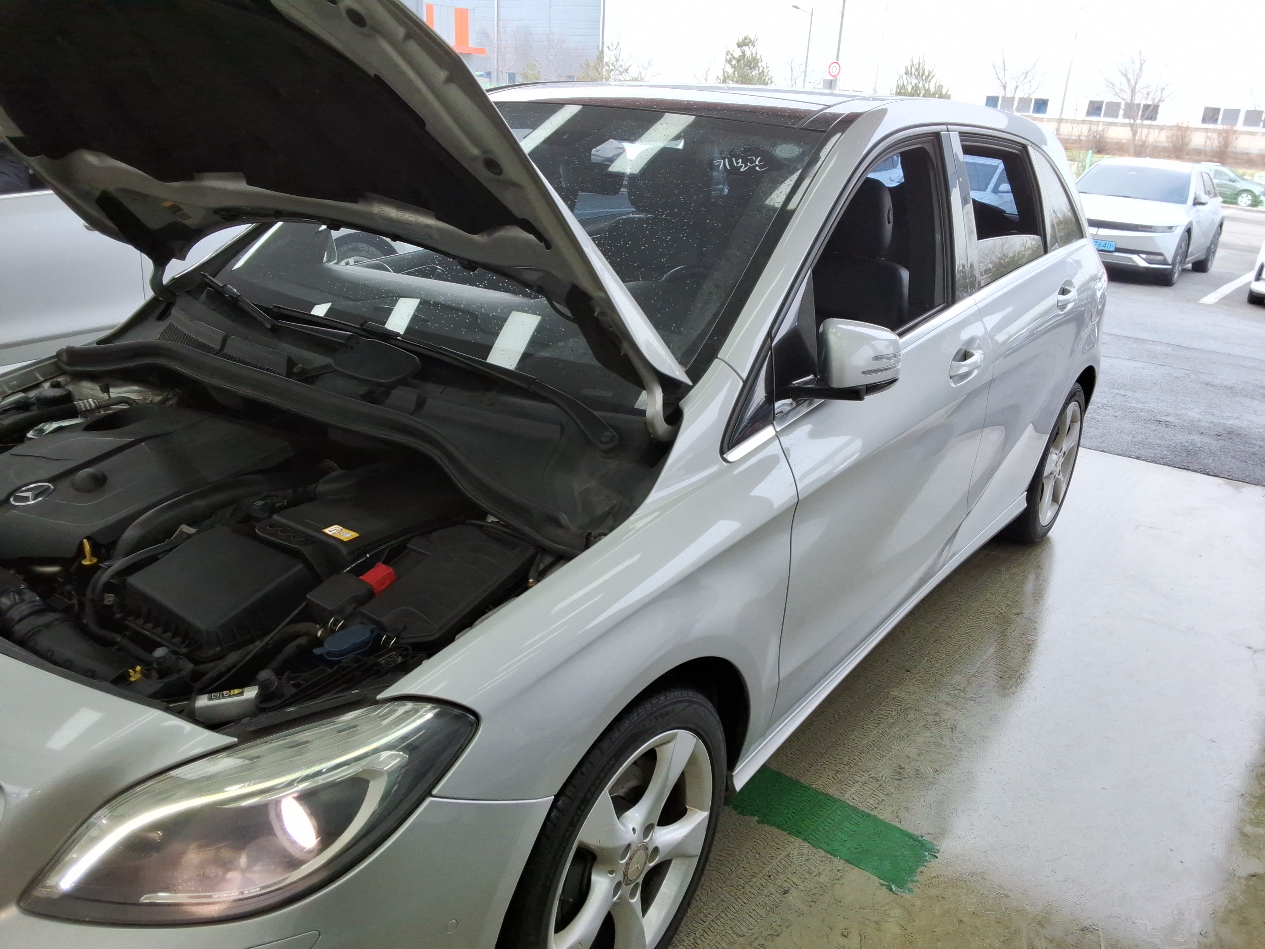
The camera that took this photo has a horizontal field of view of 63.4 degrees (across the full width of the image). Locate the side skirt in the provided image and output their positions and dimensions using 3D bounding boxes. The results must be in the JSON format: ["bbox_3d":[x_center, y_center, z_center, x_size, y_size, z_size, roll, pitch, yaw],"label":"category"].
[{"bbox_3d":[0.791,0.355,2.922,0.100,0.105,2.020,16,25,33],"label":"side skirt"}]

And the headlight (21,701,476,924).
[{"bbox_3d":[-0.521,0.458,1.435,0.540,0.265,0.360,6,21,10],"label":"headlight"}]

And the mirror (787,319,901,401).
[{"bbox_3d":[0.389,-0.228,1.931,0.230,0.170,0.175,16,25,33],"label":"mirror"}]

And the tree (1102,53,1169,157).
[{"bbox_3d":[22.144,-16.211,45.000,2.910,4.300,2.910,12,24,22],"label":"tree"}]

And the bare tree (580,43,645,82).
[{"bbox_3d":[-0.931,-18.066,47.000,3.270,3.260,3.270,2,22,-2],"label":"bare tree"}]

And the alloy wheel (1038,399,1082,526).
[{"bbox_3d":[1.543,-0.058,3.913,0.190,0.475,0.475,16,25,33],"label":"alloy wheel"}]

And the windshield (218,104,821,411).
[{"bbox_3d":[-0.272,-0.619,2.447,1.430,0.170,1.000,16,58,33],"label":"windshield"}]

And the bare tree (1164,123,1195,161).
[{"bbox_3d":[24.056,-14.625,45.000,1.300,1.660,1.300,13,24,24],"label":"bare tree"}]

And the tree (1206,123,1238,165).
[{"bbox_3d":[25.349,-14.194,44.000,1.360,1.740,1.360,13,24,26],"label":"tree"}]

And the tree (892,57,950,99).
[{"bbox_3d":[12.951,-16.949,46.000,2.930,3.340,2.930,8,22,13],"label":"tree"}]

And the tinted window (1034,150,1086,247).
[{"bbox_3d":[1.501,-0.949,3.568,0.080,0.350,0.600,-9,10,34],"label":"tinted window"}]

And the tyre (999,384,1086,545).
[{"bbox_3d":[1.532,-0.062,3.921,0.225,0.634,0.634,16,25,33],"label":"tyre"}]

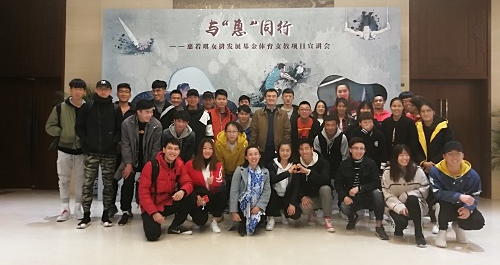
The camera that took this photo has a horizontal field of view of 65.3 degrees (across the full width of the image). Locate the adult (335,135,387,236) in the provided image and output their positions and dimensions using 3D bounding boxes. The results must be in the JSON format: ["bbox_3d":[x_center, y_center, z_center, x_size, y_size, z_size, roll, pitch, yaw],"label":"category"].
[{"bbox_3d":[1.270,0.624,4.511,0.600,1.090,0.750,1,-1,7],"label":"adult"}]

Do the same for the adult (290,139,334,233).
[{"bbox_3d":[0.768,0.633,4.761,0.540,1.070,0.750,0,-1,14],"label":"adult"}]

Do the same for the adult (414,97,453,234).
[{"bbox_3d":[2.224,0.405,4.696,0.500,1.560,0.450,0,-1,29],"label":"adult"}]

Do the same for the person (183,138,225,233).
[{"bbox_3d":[-0.551,0.609,4.691,0.520,1.080,0.720,1,-1,-7],"label":"person"}]

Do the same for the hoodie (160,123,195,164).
[{"bbox_3d":[-0.871,0.164,4.750,0.430,0.570,0.330,1,-2,-12],"label":"hoodie"}]

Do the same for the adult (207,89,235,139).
[{"bbox_3d":[-0.396,0.252,5.520,0.500,1.715,0.350,1,0,-2],"label":"adult"}]

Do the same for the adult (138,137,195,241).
[{"bbox_3d":[-0.921,0.579,4.250,0.580,1.060,0.720,1,-2,-22],"label":"adult"}]

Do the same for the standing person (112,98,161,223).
[{"bbox_3d":[-1.367,0.349,4.780,0.580,1.490,0.600,1,0,-13],"label":"standing person"}]

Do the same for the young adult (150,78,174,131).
[{"bbox_3d":[-1.144,0.241,5.169,0.520,1.820,0.360,1,-1,-7],"label":"young adult"}]

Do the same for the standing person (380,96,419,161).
[{"bbox_3d":[1.942,0.336,5.100,0.470,1.630,0.300,0,-2,12],"label":"standing person"}]

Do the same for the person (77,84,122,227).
[{"bbox_3d":[-1.825,0.249,4.778,0.550,1.770,0.360,1,-1,-9],"label":"person"}]

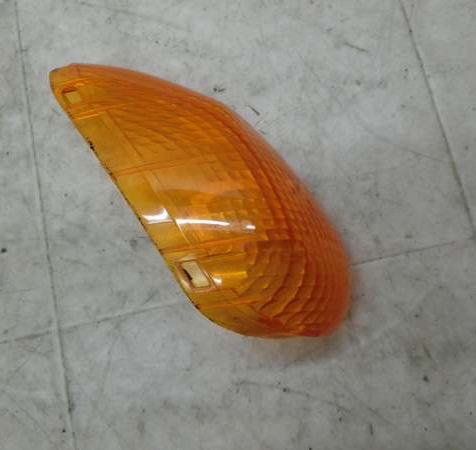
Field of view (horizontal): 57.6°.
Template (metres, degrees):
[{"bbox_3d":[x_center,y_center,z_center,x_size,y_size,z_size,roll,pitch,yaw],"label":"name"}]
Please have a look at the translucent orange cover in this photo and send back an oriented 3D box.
[{"bbox_3d":[-0.028,-0.032,0.279,0.105,0.072,0.260,-41,78,1],"label":"translucent orange cover"}]

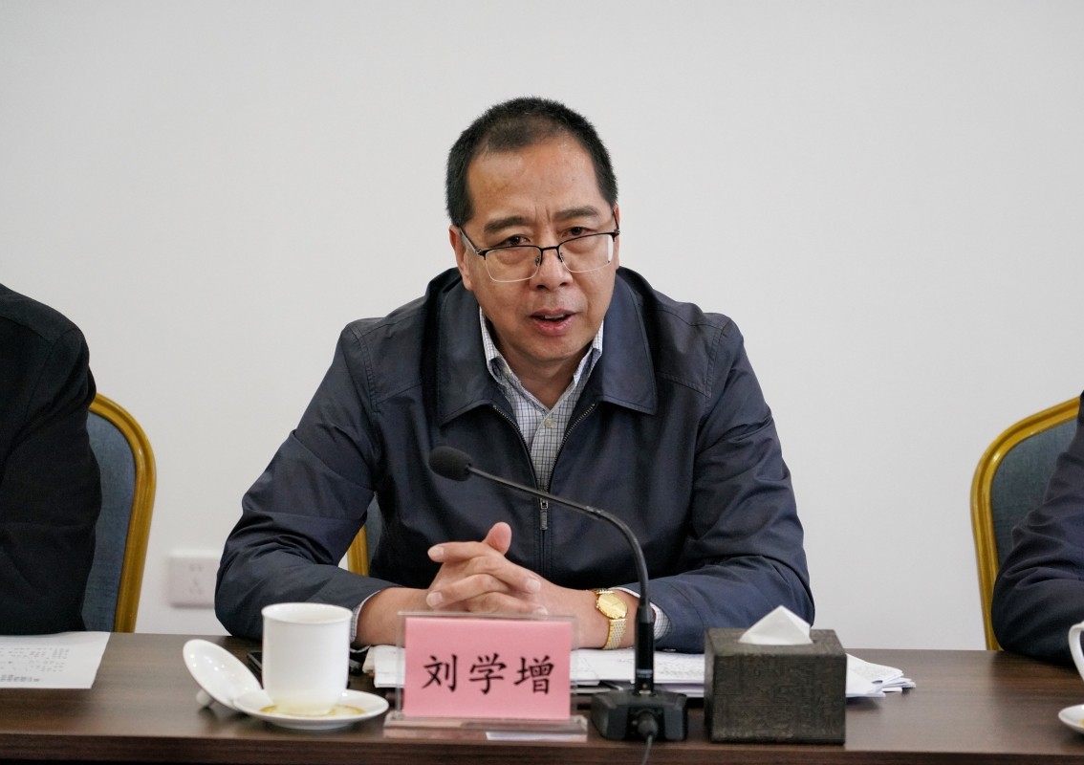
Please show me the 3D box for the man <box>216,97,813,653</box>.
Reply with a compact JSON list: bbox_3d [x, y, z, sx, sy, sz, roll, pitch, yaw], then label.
[{"bbox_3d":[-0.034,0.343,3.497,0.620,1.300,0.660,1,7,0],"label":"man"}]

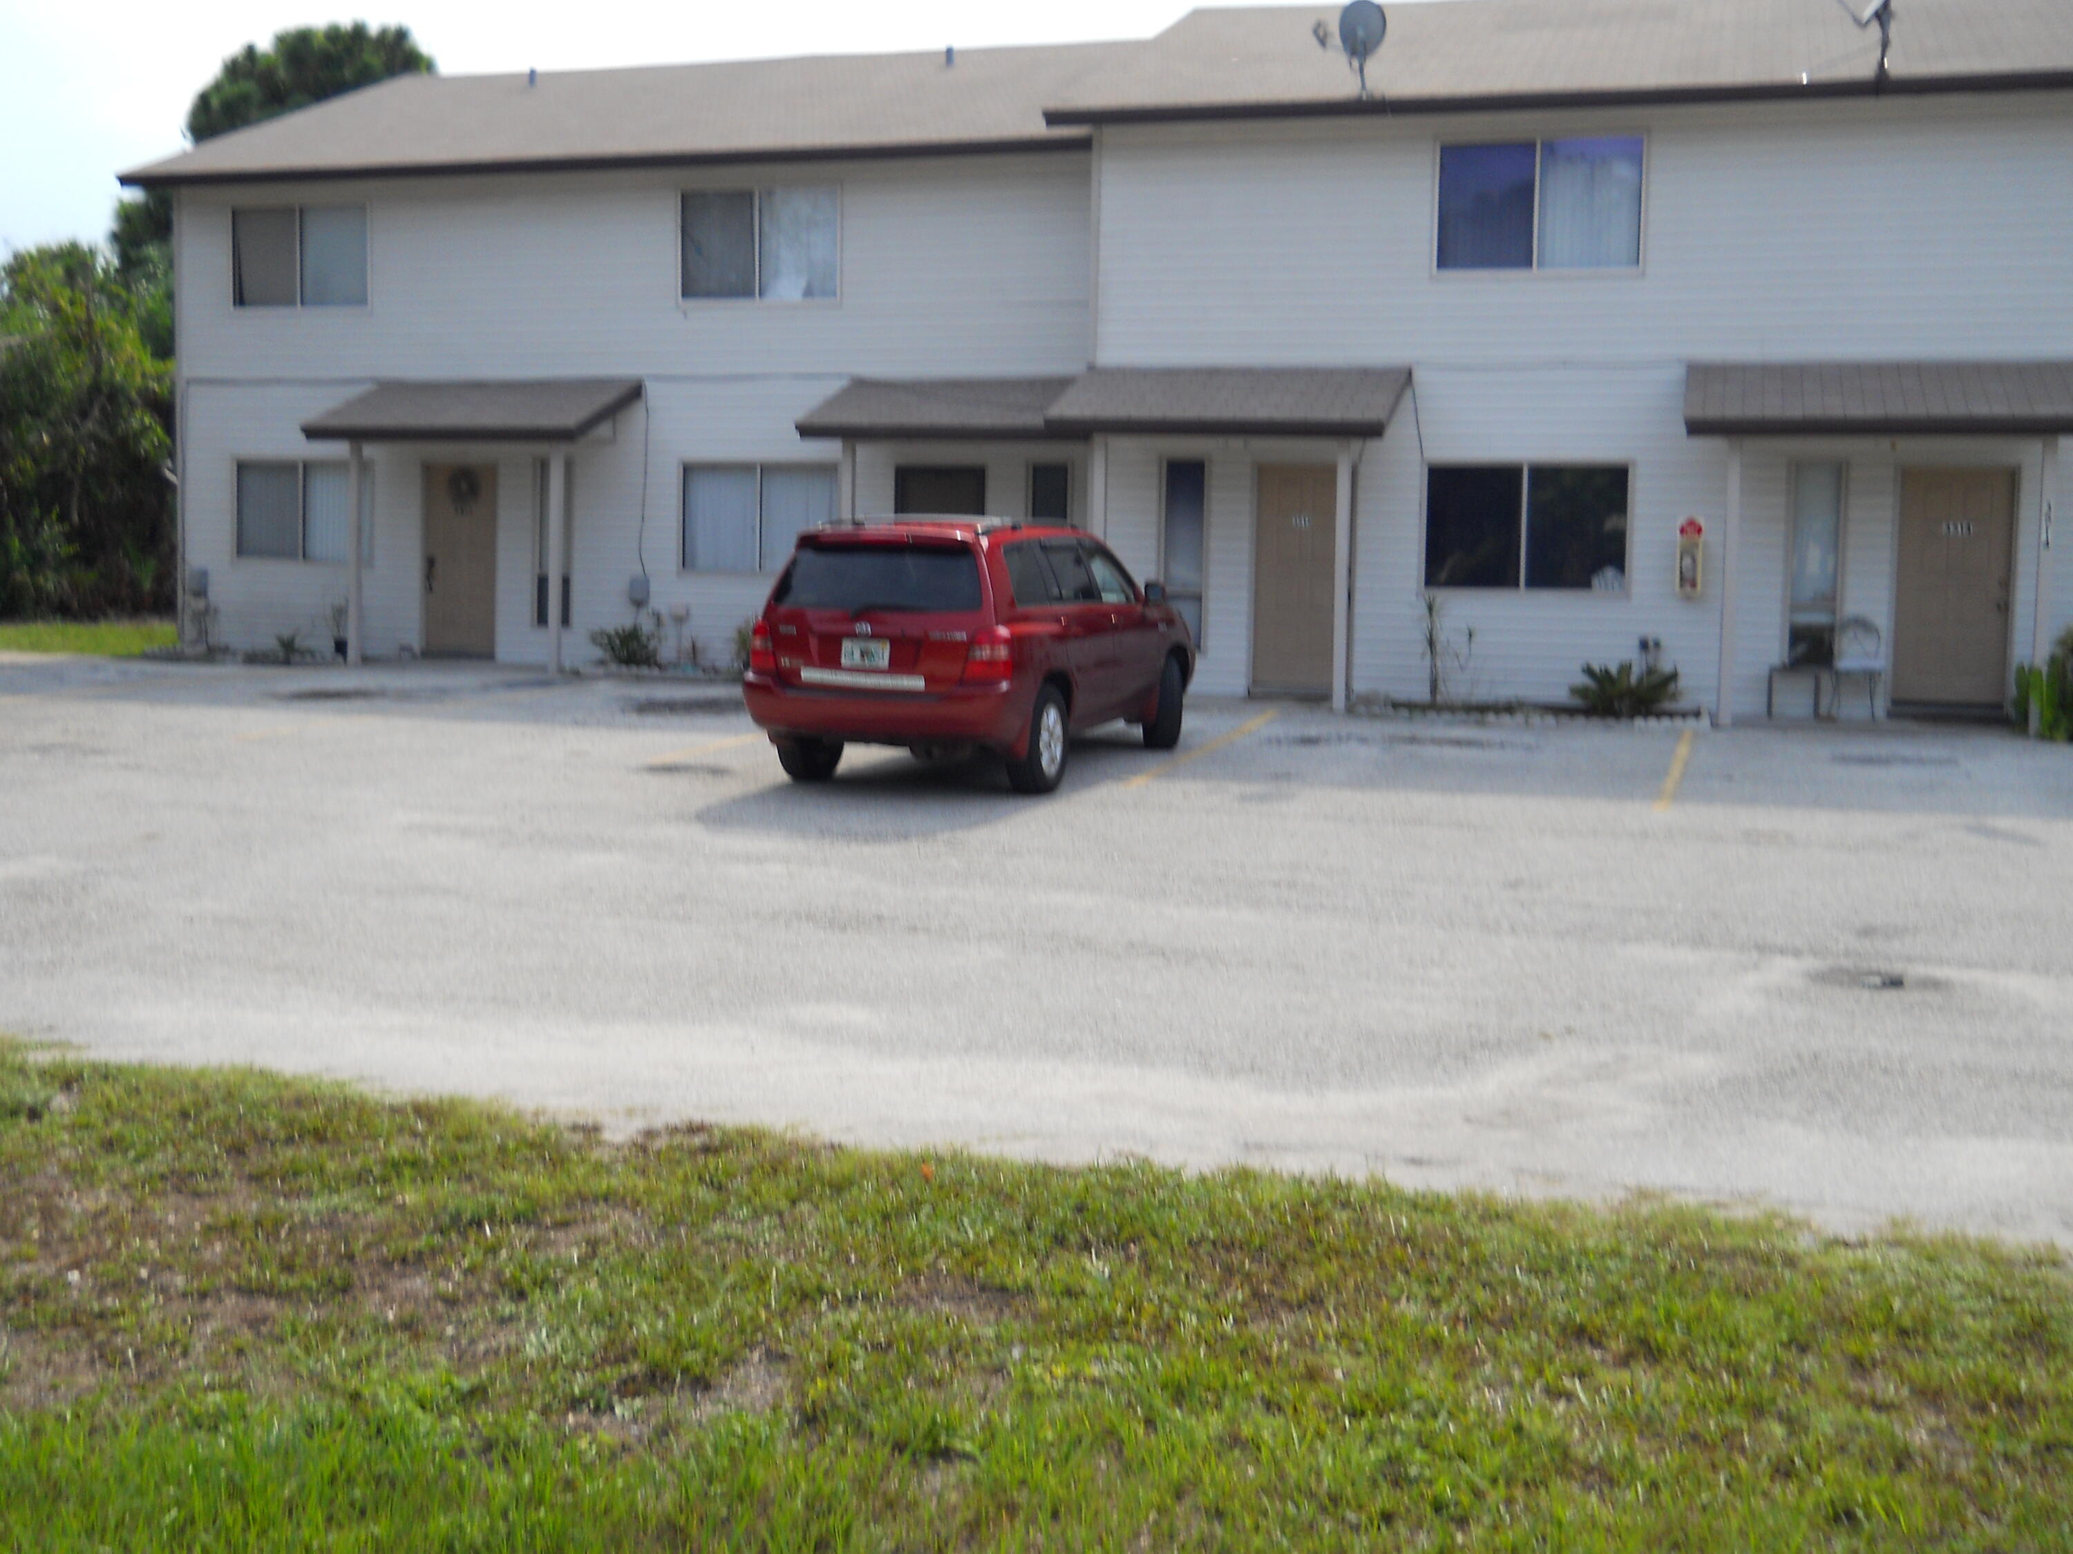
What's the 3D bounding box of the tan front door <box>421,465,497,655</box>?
[{"bbox_3d":[-6.326,-2.374,24.388,0.940,2.080,0.080,3,4,16],"label":"tan front door"}]

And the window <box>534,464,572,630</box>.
[{"bbox_3d":[-5.306,-2.559,24.296,0.484,1.846,0.100,2,5,16],"label":"window"}]

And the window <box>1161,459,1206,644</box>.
[{"bbox_3d":[1.408,-2.080,20.995,0.455,1.855,0.100,2,5,16],"label":"window"}]

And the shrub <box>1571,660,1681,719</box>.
[{"bbox_3d":[5.149,-0.765,19.381,0.924,0.524,0.850,2,5,16],"label":"shrub"}]

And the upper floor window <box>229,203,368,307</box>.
[{"bbox_3d":[-8.282,-5.848,24.917,1.790,1.122,0.100,2,5,16],"label":"upper floor window"}]

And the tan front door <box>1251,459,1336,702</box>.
[{"bbox_3d":[2.453,-1.795,20.223,0.940,2.080,0.080,3,4,16],"label":"tan front door"}]

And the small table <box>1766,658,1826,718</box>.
[{"bbox_3d":[6.567,-0.739,19.198,0.450,0.480,0.420,2,3,15],"label":"small table"}]

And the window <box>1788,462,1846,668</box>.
[{"bbox_3d":[6.660,-1.819,18.951,0.470,1.720,0.100,3,4,16],"label":"window"}]

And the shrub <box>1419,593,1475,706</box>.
[{"bbox_3d":[3.686,-1.147,19.937,0.504,1.011,0.450,2,5,16],"label":"shrub"}]

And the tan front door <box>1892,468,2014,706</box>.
[{"bbox_3d":[7.923,-1.651,19.154,0.936,2.039,0.080,2,5,16],"label":"tan front door"}]

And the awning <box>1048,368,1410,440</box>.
[{"bbox_3d":[1.761,-3.386,19.945,3.030,0.780,1.623,2,5,16],"label":"awning"}]

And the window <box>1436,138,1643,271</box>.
[{"bbox_3d":[4.506,-5.126,19.859,1.811,1.149,0.100,2,5,16],"label":"window"}]

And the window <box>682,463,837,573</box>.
[{"bbox_3d":[-2.918,-2.724,23.329,1.770,1.160,0.100,3,4,16],"label":"window"}]

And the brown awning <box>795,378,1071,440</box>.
[{"bbox_3d":[-0.726,-3.697,22.109,2.970,0.750,1.459,2,5,16],"label":"brown awning"}]

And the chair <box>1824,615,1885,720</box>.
[{"bbox_3d":[6.861,-0.917,18.617,0.480,0.890,0.520,3,4,16],"label":"chair"}]

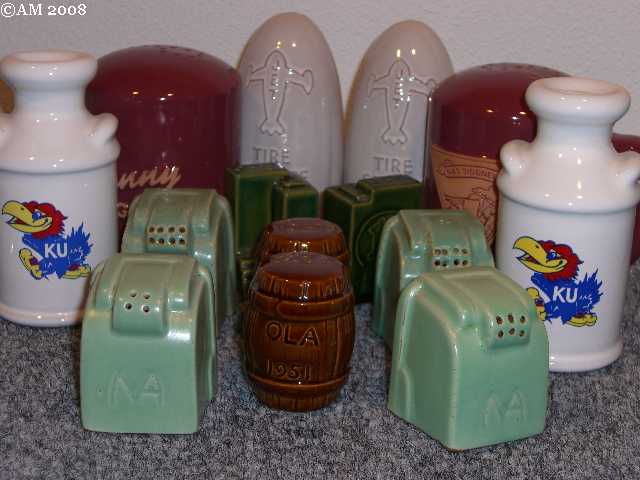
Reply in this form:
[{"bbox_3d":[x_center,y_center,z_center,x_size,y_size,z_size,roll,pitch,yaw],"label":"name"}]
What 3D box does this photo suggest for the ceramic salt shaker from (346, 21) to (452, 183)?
[{"bbox_3d":[0.049,-0.065,0.711,0.066,0.126,0.066,6,18,12],"label":"ceramic salt shaker"}]

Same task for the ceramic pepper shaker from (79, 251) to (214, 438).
[{"bbox_3d":[-0.066,0.038,0.478,0.043,0.061,0.046,3,17,4],"label":"ceramic pepper shaker"}]

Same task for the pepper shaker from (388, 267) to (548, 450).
[{"bbox_3d":[0.059,0.042,0.479,0.043,0.061,0.046,-7,20,-27],"label":"pepper shaker"}]

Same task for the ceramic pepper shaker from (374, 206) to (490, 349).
[{"bbox_3d":[0.051,0.018,0.556,0.043,0.061,0.046,0,18,-9],"label":"ceramic pepper shaker"}]

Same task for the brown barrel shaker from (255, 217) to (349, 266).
[{"bbox_3d":[-0.008,0.023,0.539,0.045,0.058,0.045,5,18,8],"label":"brown barrel shaker"}]

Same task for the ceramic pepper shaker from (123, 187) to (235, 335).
[{"bbox_3d":[-0.065,0.008,0.573,0.043,0.061,0.046,3,17,4],"label":"ceramic pepper shaker"}]

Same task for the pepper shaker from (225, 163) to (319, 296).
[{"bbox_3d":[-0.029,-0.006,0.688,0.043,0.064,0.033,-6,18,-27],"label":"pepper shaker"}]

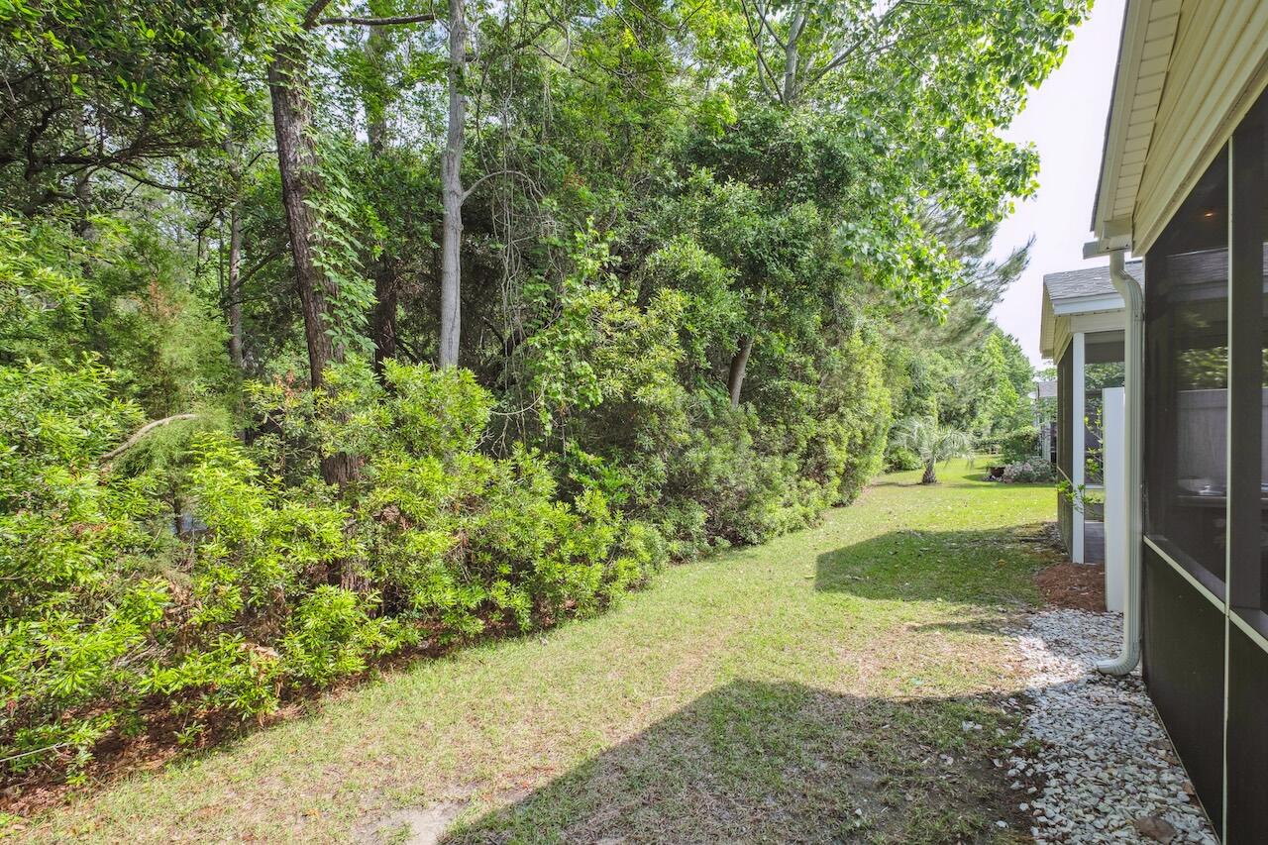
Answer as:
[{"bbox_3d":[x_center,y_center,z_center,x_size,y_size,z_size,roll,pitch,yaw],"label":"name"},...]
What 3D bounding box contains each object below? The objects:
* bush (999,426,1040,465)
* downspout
[{"bbox_3d":[12.038,0.774,16.500,1.150,1.350,1.200,0,0,36],"label":"bush"},{"bbox_3d":[2.971,0.237,3.234,0.187,2.547,0.090,0,0,36],"label":"downspout"}]

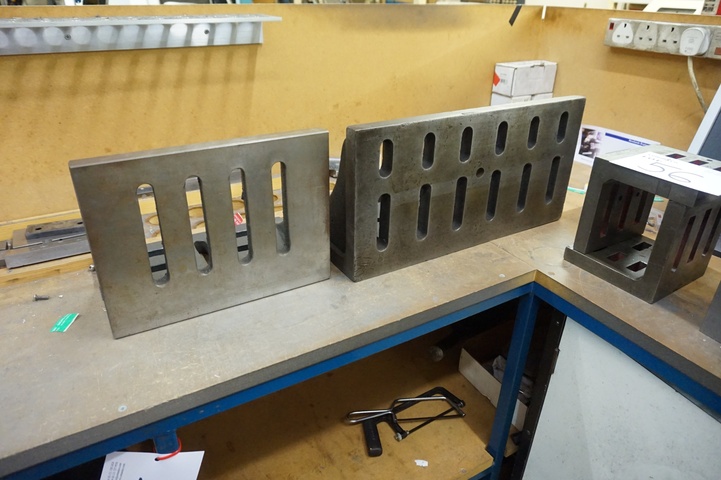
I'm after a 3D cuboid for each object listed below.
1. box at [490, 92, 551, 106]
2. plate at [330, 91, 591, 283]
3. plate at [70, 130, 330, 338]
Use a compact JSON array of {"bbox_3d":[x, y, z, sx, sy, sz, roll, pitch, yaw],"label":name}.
[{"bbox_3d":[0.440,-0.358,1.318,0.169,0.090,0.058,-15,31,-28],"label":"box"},{"bbox_3d":[0.141,-0.129,0.850,0.464,0.229,0.192,-15,31,-28],"label":"plate"},{"bbox_3d":[-0.223,-0.047,0.693,0.301,0.225,0.194,-14,31,-27],"label":"plate"}]

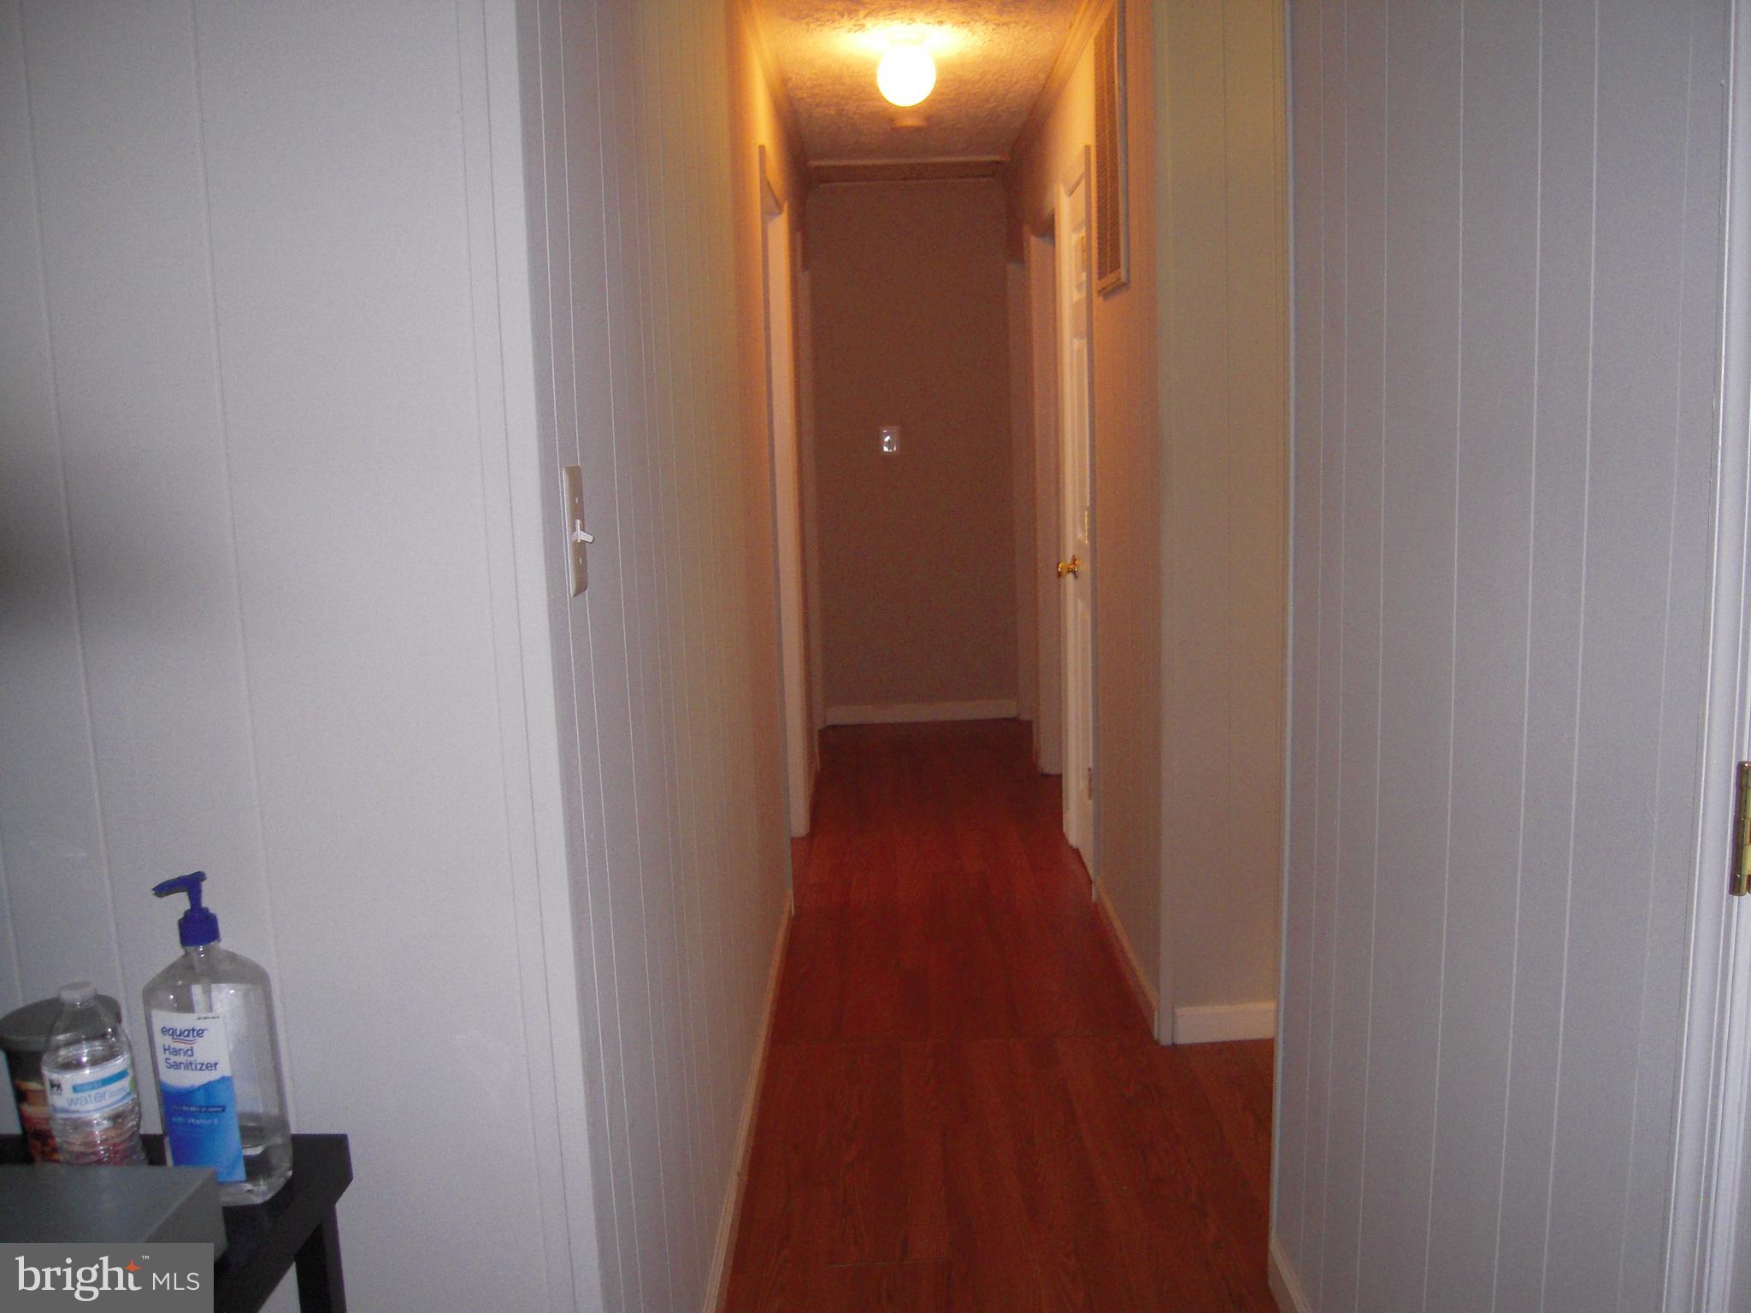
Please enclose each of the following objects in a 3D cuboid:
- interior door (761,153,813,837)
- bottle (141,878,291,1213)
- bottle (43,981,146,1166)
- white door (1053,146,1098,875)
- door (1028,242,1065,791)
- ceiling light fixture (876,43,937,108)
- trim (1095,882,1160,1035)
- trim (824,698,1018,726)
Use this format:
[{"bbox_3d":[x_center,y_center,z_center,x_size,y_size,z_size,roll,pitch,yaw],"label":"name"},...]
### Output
[{"bbox_3d":[-0.301,-0.354,4.221,0.100,2.060,0.820,-2,10,0],"label":"interior door"},{"bbox_3d":[-0.513,0.294,1.102,0.090,0.250,0.065,-2,10,0],"label":"bottle"},{"bbox_3d":[-0.581,0.339,1.056,0.065,0.195,0.065,-2,10,0],"label":"bottle"},{"bbox_3d":[0.620,-0.375,4.216,0.070,2.050,0.690,-2,10,0],"label":"white door"},{"bbox_3d":[0.652,-0.516,5.014,0.120,2.060,0.830,-2,10,0],"label":"door"},{"bbox_3d":[0.081,-1.581,3.820,0.158,0.190,0.158,-2,10,0],"label":"ceiling light fixture"},{"bbox_3d":[0.632,0.736,3.563,0.015,0.080,0.930,-2,10,0],"label":"trim"},{"bbox_3d":[0.210,0.260,6.444,0.875,0.077,0.015,-2,10,0],"label":"trim"}]

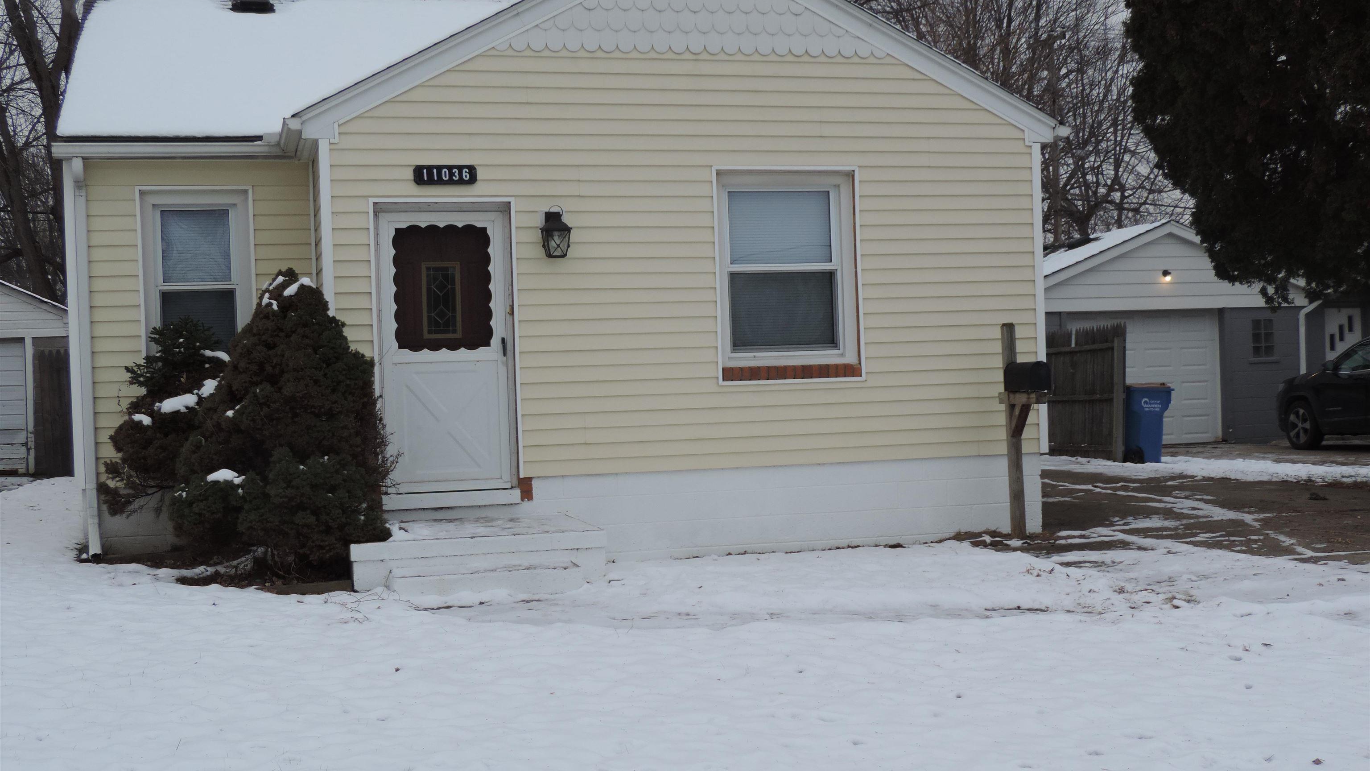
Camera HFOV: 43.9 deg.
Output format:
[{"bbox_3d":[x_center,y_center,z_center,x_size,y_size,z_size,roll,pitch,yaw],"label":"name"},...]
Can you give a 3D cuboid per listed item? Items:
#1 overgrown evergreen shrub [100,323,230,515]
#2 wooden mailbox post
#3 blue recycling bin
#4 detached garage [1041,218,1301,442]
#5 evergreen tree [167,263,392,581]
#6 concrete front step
[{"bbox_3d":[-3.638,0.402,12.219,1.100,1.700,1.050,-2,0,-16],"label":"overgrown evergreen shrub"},{"bbox_3d":[2.640,0.350,13.344,0.170,1.700,0.610,-2,0,-16],"label":"wooden mailbox post"},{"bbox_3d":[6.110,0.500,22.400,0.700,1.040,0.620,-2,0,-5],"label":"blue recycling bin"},{"bbox_3d":[6.891,-0.826,30.037,4.950,3.580,6.400,-2,0,-16],"label":"detached garage"},{"bbox_3d":[-2.729,0.258,11.443,1.450,2.070,1.400,-2,0,-16],"label":"evergreen tree"},{"bbox_3d":[-1.462,1.147,11.477,1.660,0.350,1.720,-2,0,-16],"label":"concrete front step"}]

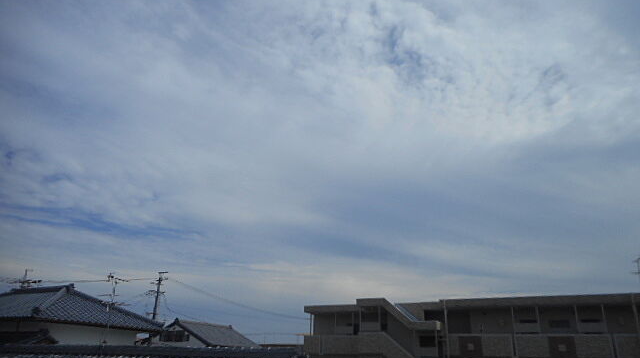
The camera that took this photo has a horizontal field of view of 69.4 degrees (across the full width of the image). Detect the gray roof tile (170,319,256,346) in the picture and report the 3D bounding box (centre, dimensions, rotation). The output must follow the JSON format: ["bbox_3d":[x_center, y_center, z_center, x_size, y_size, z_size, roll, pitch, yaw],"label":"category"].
[{"bbox_3d":[-9.647,13.075,38.677,7.105,1.948,6.580,-10,-25,28],"label":"gray roof tile"}]

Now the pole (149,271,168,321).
[{"bbox_3d":[-14.519,13.983,39.131,1.800,12.200,0.800,-10,-25,28],"label":"pole"}]

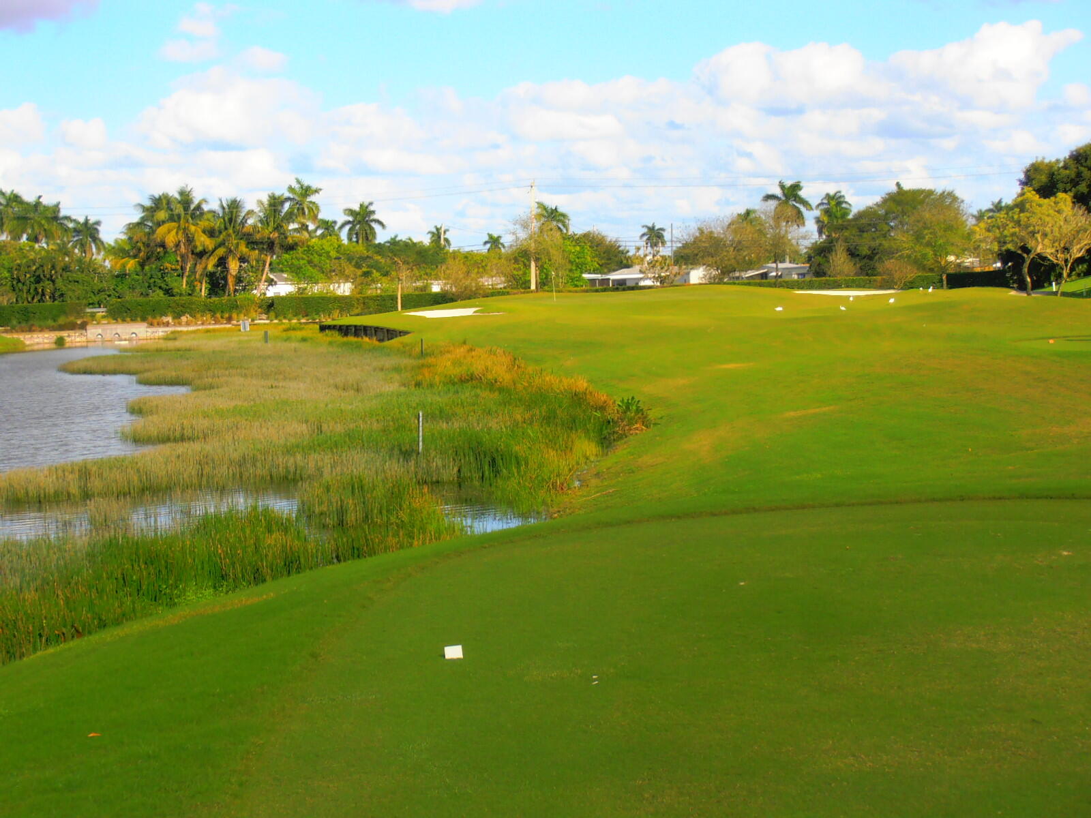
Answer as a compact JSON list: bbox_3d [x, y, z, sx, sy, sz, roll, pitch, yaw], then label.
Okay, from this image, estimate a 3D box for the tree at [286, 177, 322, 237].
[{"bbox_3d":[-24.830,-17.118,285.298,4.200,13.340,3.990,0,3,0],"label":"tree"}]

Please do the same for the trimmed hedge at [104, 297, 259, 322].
[{"bbox_3d":[-29.029,-7.914,222.000,12.300,1.980,1.400,0,3,0],"label":"trimmed hedge"}]

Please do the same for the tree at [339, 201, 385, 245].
[{"bbox_3d":[-19.446,-16.488,295.250,4.900,11.180,4.650,0,3,0],"label":"tree"}]

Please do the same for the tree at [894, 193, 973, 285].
[{"bbox_3d":[31.427,-13.729,225.173,6.360,7.740,6.040,0,3,0],"label":"tree"}]

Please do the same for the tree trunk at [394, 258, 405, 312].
[{"bbox_3d":[-10.510,-8.943,200.000,0.750,3.810,0.600,0,3,0],"label":"tree trunk"}]

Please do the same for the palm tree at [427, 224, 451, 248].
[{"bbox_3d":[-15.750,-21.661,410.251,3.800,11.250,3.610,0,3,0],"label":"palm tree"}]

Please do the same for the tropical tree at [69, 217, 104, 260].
[{"bbox_3d":[-49.600,-15.857,300.000,4.000,10.050,4.000,0,3,0],"label":"tropical tree"}]

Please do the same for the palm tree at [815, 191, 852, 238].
[{"bbox_3d":[28.565,-15.800,275.259,4.300,11.600,4.080,0,3,0],"label":"palm tree"}]

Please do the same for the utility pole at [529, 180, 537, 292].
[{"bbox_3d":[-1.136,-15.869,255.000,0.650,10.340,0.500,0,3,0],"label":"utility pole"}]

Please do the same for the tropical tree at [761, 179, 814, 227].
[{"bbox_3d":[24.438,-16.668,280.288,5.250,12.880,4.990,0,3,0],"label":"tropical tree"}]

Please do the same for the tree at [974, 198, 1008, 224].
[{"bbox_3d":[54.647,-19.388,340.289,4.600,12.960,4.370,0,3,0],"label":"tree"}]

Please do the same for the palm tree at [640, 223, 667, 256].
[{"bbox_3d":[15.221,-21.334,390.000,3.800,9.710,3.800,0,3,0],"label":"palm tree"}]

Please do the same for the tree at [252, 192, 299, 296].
[{"bbox_3d":[-23.076,-13.275,238.000,4.100,10.680,4.100,0,3,0],"label":"tree"}]

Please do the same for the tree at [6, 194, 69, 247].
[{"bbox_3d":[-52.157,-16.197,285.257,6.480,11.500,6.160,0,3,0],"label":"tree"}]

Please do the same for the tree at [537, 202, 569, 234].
[{"bbox_3d":[0.738,-18.291,320.000,4.300,11.110,4.300,0,3,0],"label":"tree"}]

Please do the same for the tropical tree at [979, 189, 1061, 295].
[{"bbox_3d":[35.059,-12.352,205.176,6.050,7.870,5.750,0,3,0],"label":"tropical tree"}]

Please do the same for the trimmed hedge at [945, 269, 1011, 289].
[{"bbox_3d":[34.312,-10.141,220.000,5.300,1.690,1.300,0,3,0],"label":"trimmed hedge"}]

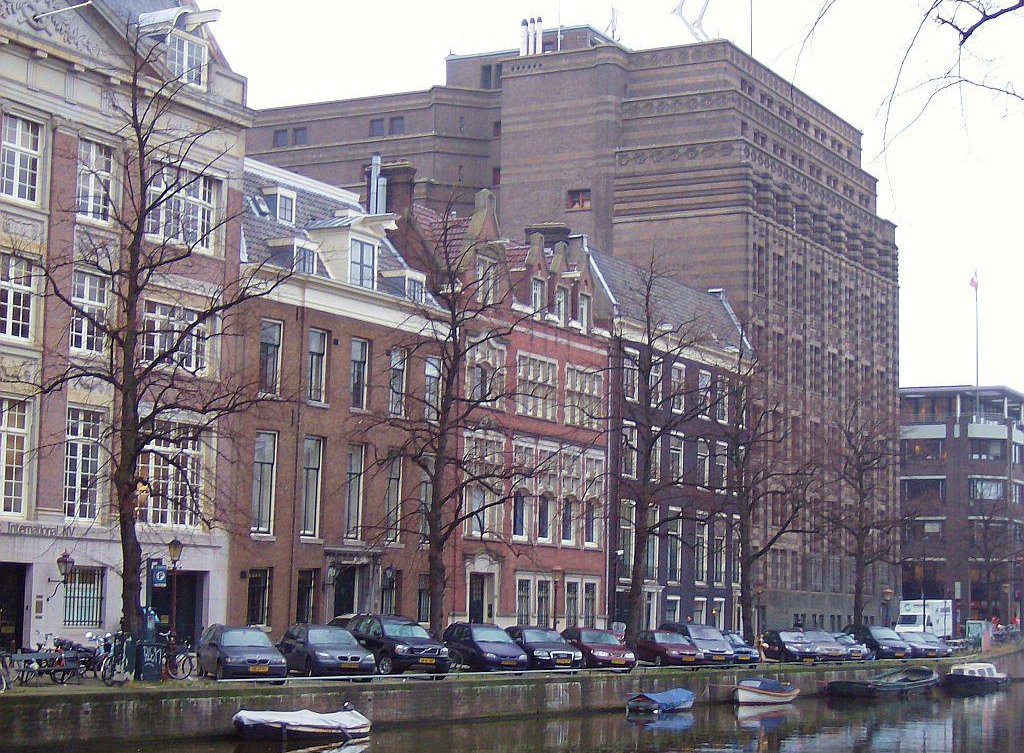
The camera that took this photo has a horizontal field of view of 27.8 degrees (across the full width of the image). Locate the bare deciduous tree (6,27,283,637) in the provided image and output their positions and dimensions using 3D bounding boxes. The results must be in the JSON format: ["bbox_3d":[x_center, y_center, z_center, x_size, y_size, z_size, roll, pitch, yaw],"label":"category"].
[{"bbox_3d":[-9.196,-0.668,51.610,6.800,16.530,6.800,-3,-8,30],"label":"bare deciduous tree"}]

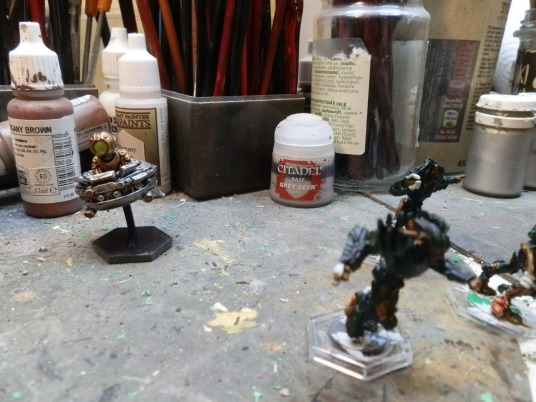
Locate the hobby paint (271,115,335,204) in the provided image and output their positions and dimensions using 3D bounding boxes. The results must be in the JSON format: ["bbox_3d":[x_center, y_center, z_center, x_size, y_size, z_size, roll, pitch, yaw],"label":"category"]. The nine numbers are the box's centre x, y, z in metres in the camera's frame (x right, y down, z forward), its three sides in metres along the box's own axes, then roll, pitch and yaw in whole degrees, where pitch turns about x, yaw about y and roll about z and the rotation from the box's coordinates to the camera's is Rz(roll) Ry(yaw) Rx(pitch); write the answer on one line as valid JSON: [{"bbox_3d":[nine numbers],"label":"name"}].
[{"bbox_3d":[0.018,-0.021,0.215,0.033,0.043,0.033,5,18,12],"label":"hobby paint"}]

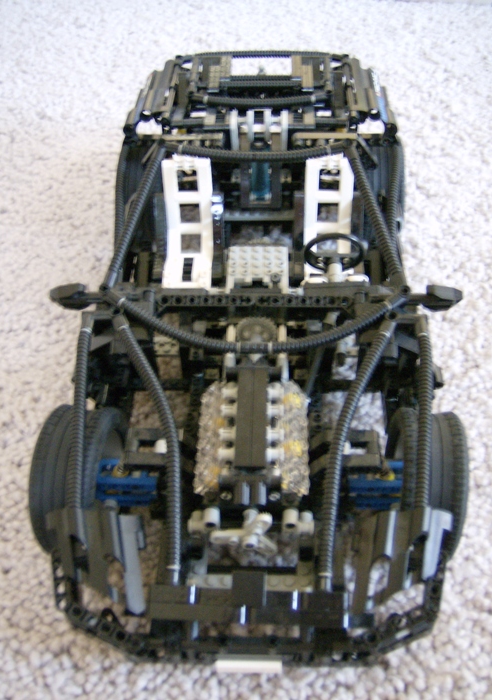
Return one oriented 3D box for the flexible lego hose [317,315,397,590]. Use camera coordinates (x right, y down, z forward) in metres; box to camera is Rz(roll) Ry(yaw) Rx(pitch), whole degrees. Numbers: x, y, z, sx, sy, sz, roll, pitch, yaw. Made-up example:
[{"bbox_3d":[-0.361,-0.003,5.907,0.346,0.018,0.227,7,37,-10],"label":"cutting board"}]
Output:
[{"bbox_3d":[0.054,0.046,0.372,0.018,0.017,0.157,13,68,14],"label":"flexible lego hose"}]

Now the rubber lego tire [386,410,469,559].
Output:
[{"bbox_3d":[0.097,0.073,0.405,0.036,0.082,0.082,3,47,4],"label":"rubber lego tire"}]

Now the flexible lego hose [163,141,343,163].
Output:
[{"bbox_3d":[0.004,-0.123,0.454,0.110,0.011,0.015,0,47,2],"label":"flexible lego hose"}]

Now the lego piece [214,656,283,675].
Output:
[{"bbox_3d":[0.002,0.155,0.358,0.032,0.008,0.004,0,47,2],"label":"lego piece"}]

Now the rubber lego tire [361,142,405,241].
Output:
[{"bbox_3d":[0.106,-0.133,0.608,0.036,0.082,0.082,1,44,2],"label":"rubber lego tire"}]

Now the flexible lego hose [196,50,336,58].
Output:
[{"bbox_3d":[0.017,-0.244,0.605,0.119,0.007,0.013,0,47,2],"label":"flexible lego hose"}]

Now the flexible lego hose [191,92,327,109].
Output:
[{"bbox_3d":[0.009,-0.187,0.544,0.106,0.009,0.020,1,44,2],"label":"flexible lego hose"}]

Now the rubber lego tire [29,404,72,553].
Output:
[{"bbox_3d":[-0.090,0.072,0.409,0.036,0.082,0.082,3,47,4],"label":"rubber lego tire"}]

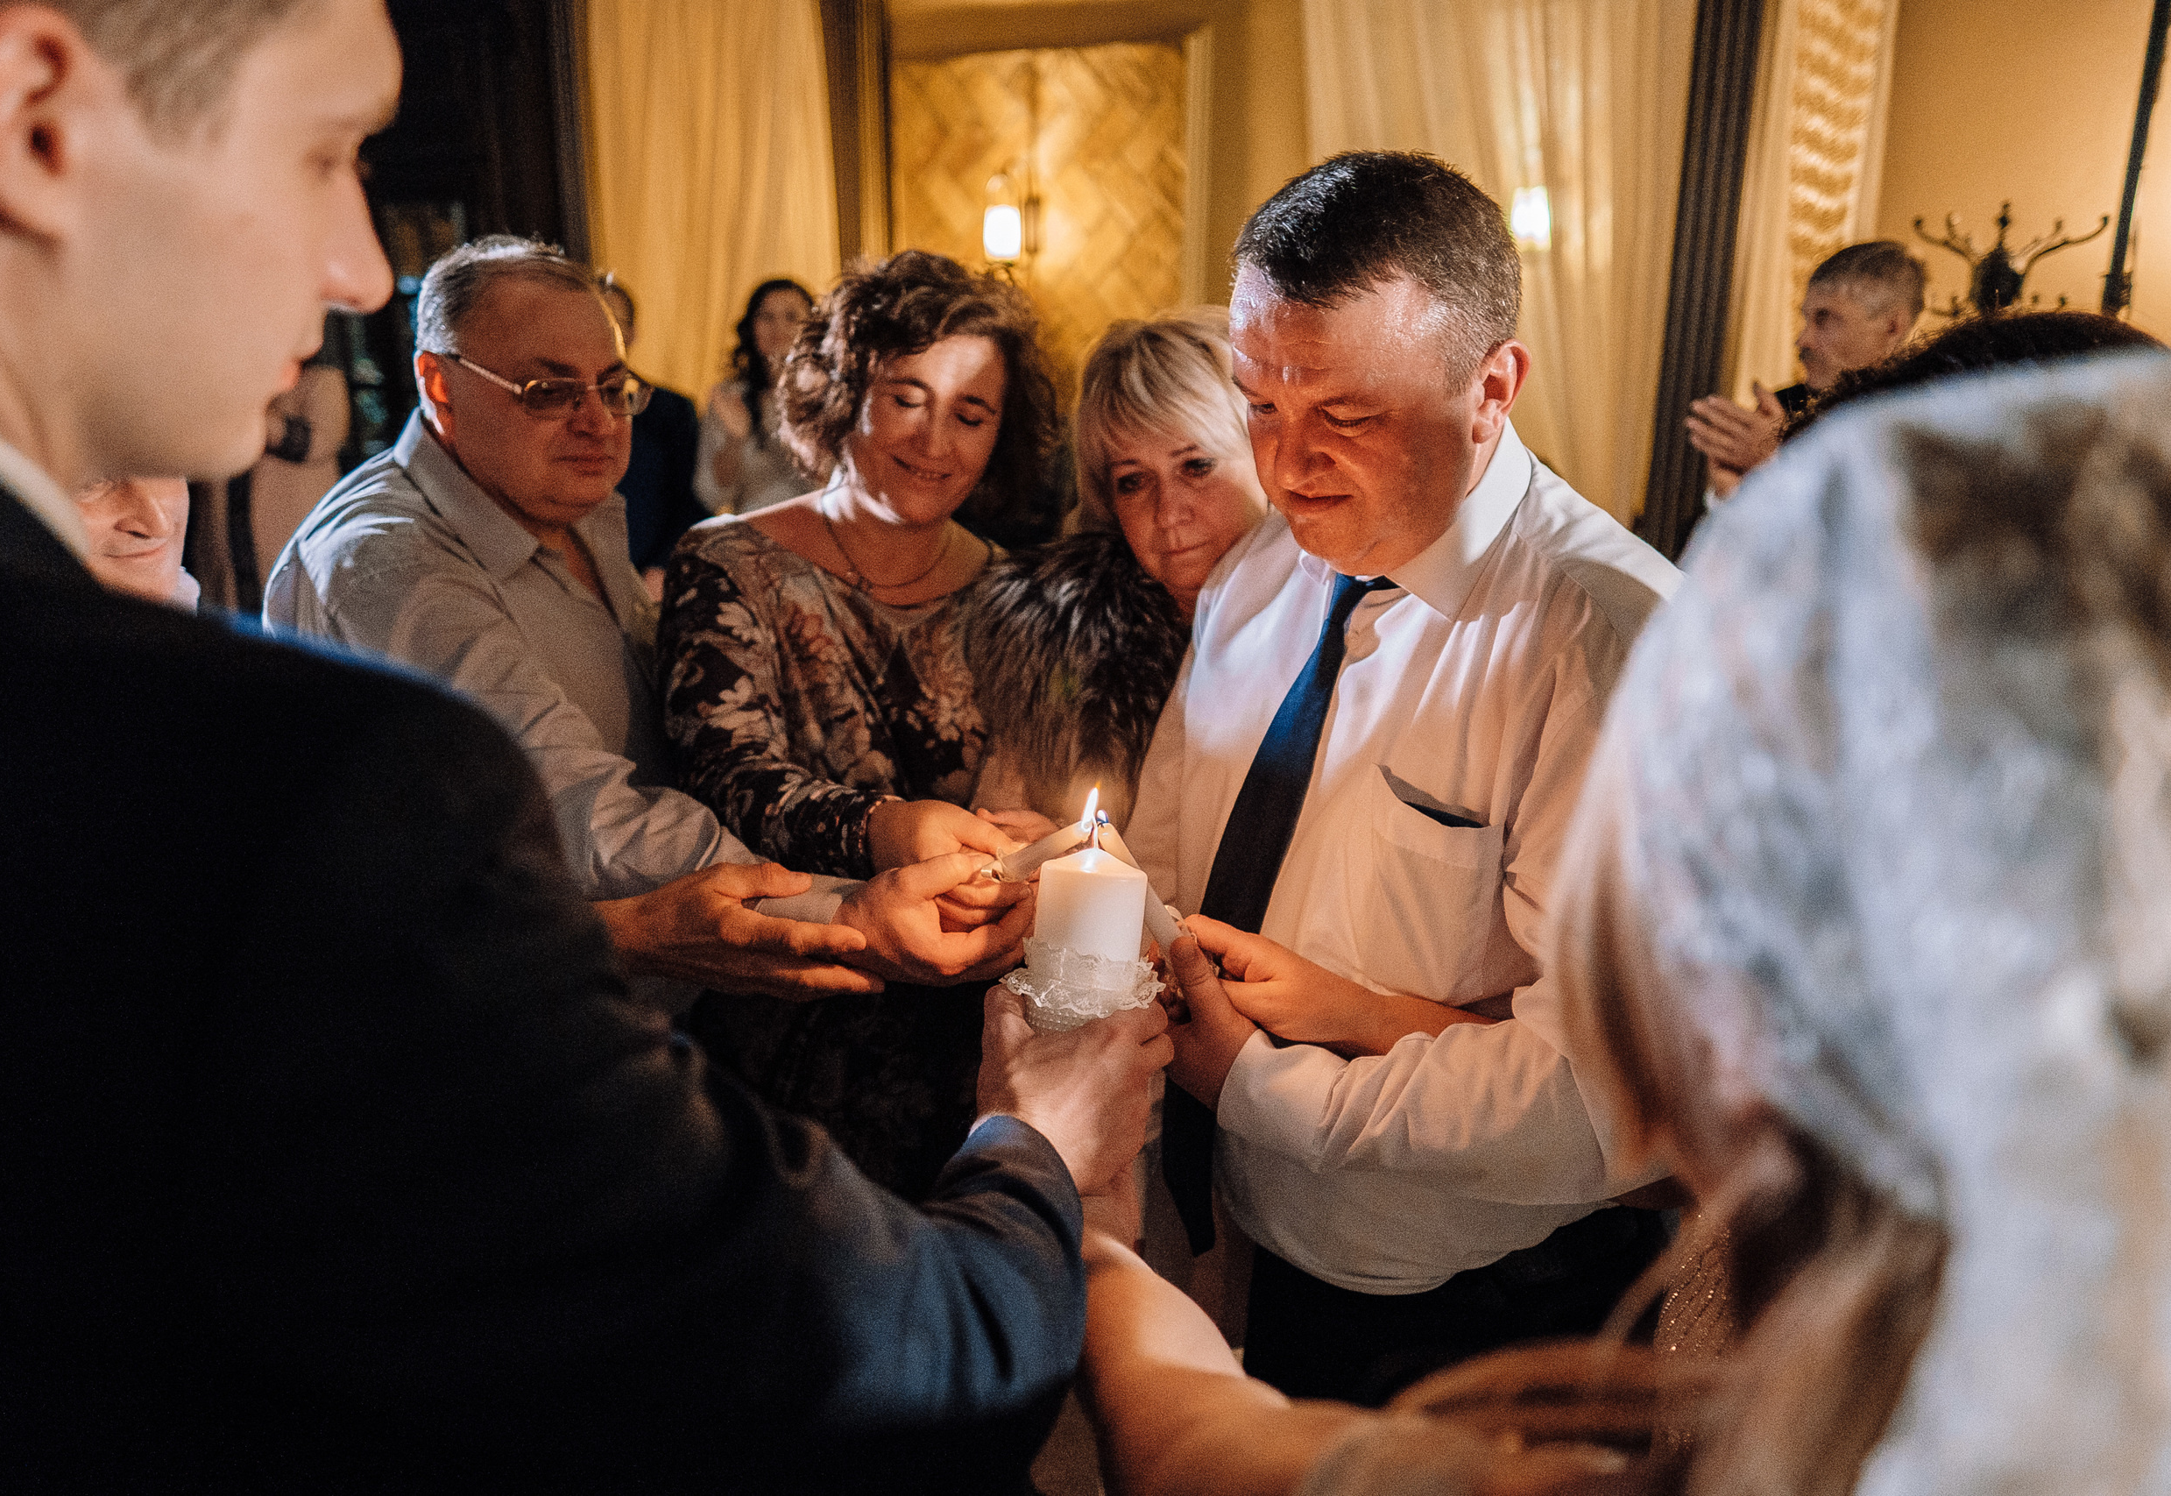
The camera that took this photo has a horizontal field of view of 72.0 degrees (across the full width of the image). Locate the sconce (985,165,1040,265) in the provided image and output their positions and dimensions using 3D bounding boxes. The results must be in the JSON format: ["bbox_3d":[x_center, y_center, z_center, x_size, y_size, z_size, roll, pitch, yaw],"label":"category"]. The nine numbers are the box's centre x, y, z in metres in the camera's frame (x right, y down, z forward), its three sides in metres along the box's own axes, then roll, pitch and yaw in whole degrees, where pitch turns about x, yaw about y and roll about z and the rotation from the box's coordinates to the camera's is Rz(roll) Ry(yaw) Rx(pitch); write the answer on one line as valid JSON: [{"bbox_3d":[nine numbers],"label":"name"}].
[{"bbox_3d":[-0.214,-1.559,4.400,0.110,0.295,0.190,7,15,23],"label":"sconce"}]

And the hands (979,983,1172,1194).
[{"bbox_3d":[-0.005,0.201,0.885,0.105,0.098,0.125,5,15,17],"label":"hands"}]

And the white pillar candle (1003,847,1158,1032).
[{"bbox_3d":[0.000,0.124,0.920,0.090,0.124,0.090,5,6,-1],"label":"white pillar candle"}]

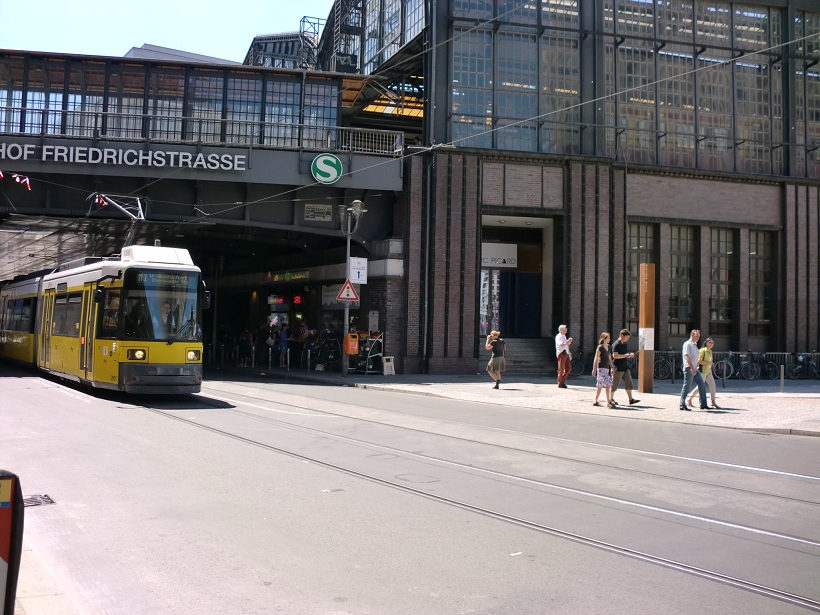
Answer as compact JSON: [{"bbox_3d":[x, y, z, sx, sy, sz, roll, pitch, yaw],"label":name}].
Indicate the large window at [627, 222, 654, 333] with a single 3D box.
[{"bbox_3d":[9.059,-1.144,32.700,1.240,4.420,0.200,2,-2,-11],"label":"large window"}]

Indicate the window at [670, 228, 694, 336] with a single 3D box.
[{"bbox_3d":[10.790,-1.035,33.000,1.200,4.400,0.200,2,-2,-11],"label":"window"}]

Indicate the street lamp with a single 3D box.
[{"bbox_3d":[-2.133,-0.668,28.905,0.600,6.100,1.200,2,-2,-26],"label":"street lamp"}]

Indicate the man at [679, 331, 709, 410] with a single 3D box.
[{"bbox_3d":[6.241,1.356,18.230,0.640,1.750,0.520,1,-2,13],"label":"man"}]

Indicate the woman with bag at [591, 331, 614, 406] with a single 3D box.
[{"bbox_3d":[4.202,1.375,18.100,0.480,1.660,0.500,-1,-3,41],"label":"woman with bag"}]

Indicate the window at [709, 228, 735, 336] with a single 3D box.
[{"bbox_3d":[12.303,-1.029,32.800,1.200,4.250,0.180,2,-2,-13],"label":"window"}]

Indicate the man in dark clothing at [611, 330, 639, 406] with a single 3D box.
[{"bbox_3d":[4.912,1.350,18.900,0.620,1.760,0.530,0,-2,24],"label":"man in dark clothing"}]

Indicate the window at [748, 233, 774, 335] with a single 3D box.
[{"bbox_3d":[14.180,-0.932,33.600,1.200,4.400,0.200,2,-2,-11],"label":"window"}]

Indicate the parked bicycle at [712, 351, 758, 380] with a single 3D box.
[{"bbox_3d":[12.129,2.155,30.800,1.760,1.080,0.550,2,-2,-13],"label":"parked bicycle"}]

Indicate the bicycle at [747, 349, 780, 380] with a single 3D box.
[{"bbox_3d":[13.488,2.239,31.718,1.720,1.070,0.550,3,-2,-37],"label":"bicycle"}]

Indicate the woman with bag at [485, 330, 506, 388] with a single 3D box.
[{"bbox_3d":[2.392,1.461,23.200,0.550,1.650,0.500,3,-3,-37],"label":"woman with bag"}]

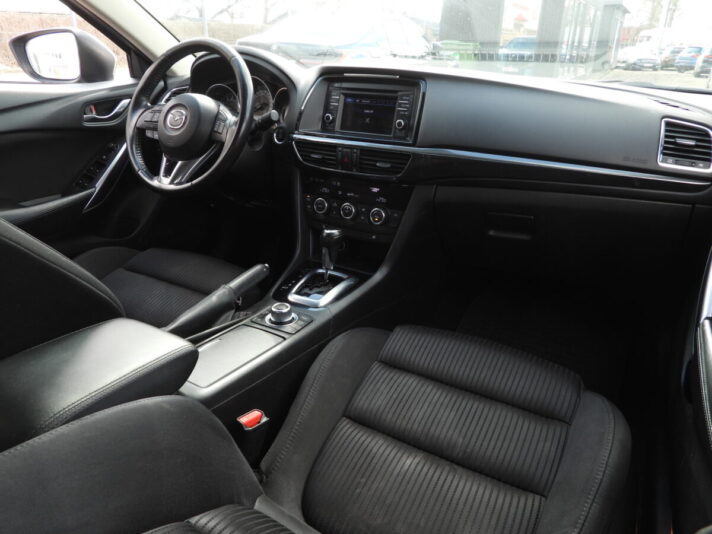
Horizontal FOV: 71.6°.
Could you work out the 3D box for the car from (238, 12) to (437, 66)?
[{"bbox_3d":[0.002,-3.524,8.504,1.820,1.620,4.500,12,27,25],"label":"car"}]

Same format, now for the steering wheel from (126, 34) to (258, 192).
[{"bbox_3d":[-0.398,-0.358,1.158,0.370,0.370,0.110,12,-1,25],"label":"steering wheel"}]

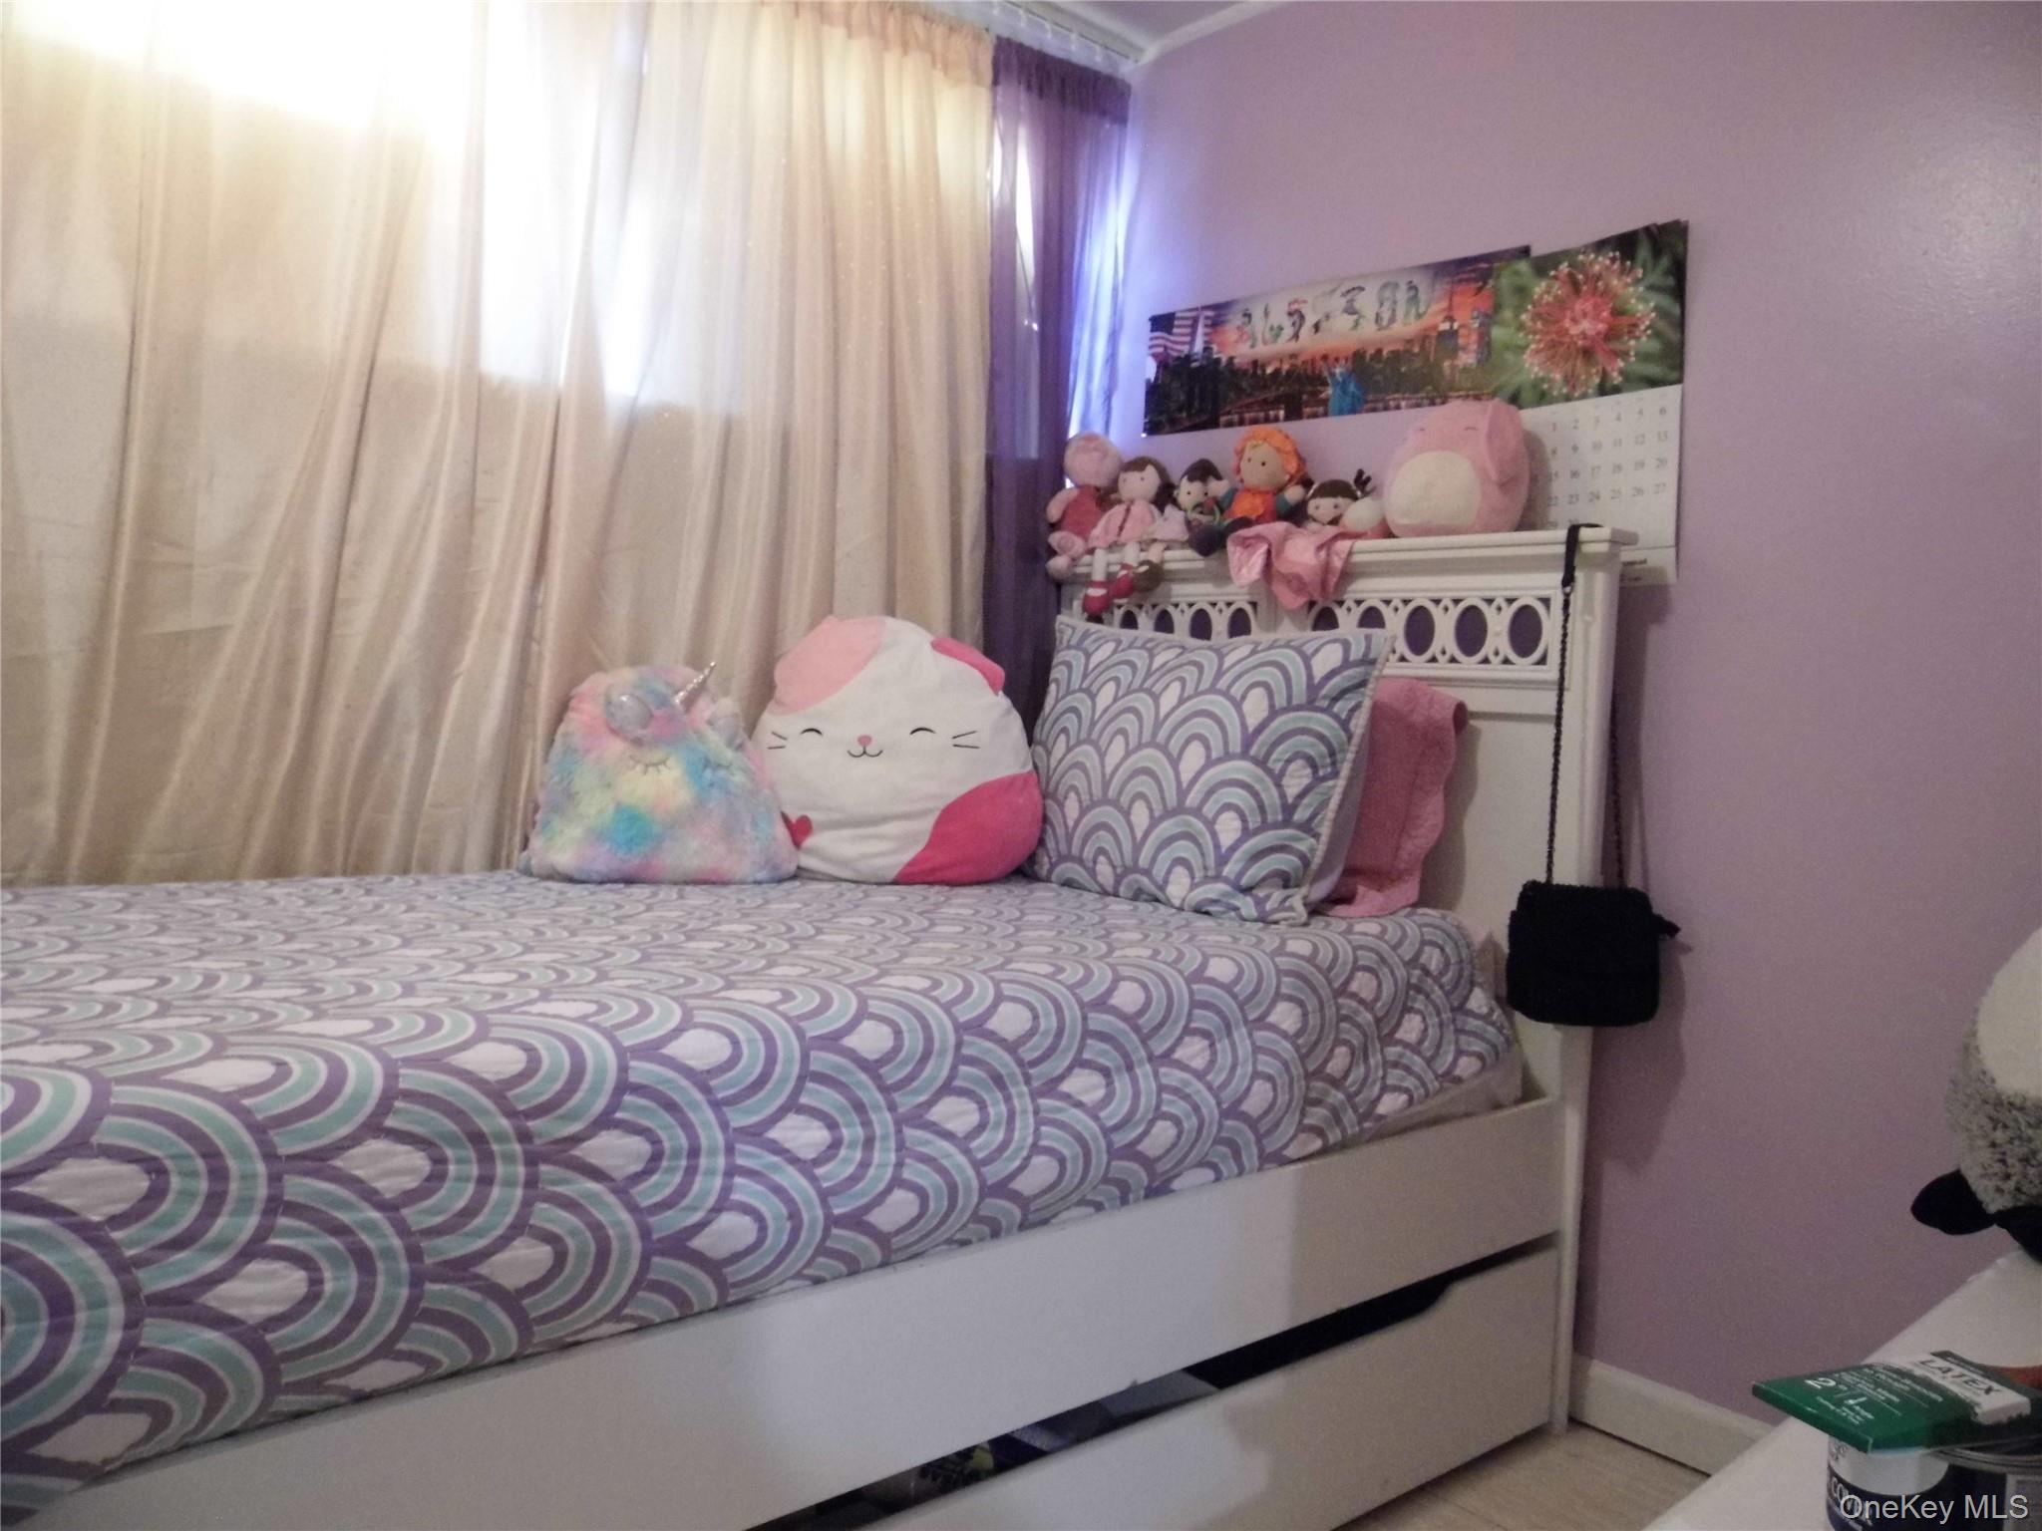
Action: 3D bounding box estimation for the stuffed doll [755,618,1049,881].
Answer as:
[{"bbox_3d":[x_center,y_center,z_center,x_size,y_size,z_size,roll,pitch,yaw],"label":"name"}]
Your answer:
[{"bbox_3d":[-0.186,-0.028,2.358,0.430,0.405,0.250,3,2,7],"label":"stuffed doll"}]

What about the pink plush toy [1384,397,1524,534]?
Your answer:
[{"bbox_3d":[0.622,-0.422,2.132,0.200,0.198,0.165,4,2,42],"label":"pink plush toy"}]

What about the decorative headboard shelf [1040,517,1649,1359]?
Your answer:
[{"bbox_3d":[0.410,0.267,2.409,0.080,1.218,1.125,1,2,-41],"label":"decorative headboard shelf"}]

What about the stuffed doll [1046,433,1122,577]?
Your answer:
[{"bbox_3d":[0.111,-0.474,2.739,0.130,0.265,0.145,1,2,-43],"label":"stuffed doll"}]

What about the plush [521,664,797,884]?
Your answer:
[{"bbox_3d":[-0.530,0.009,2.166,0.350,0.310,0.200,2,2,-27],"label":"plush"}]

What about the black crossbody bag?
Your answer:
[{"bbox_3d":[0.754,0.016,1.960,0.200,0.655,0.100,3,2,5],"label":"black crossbody bag"}]

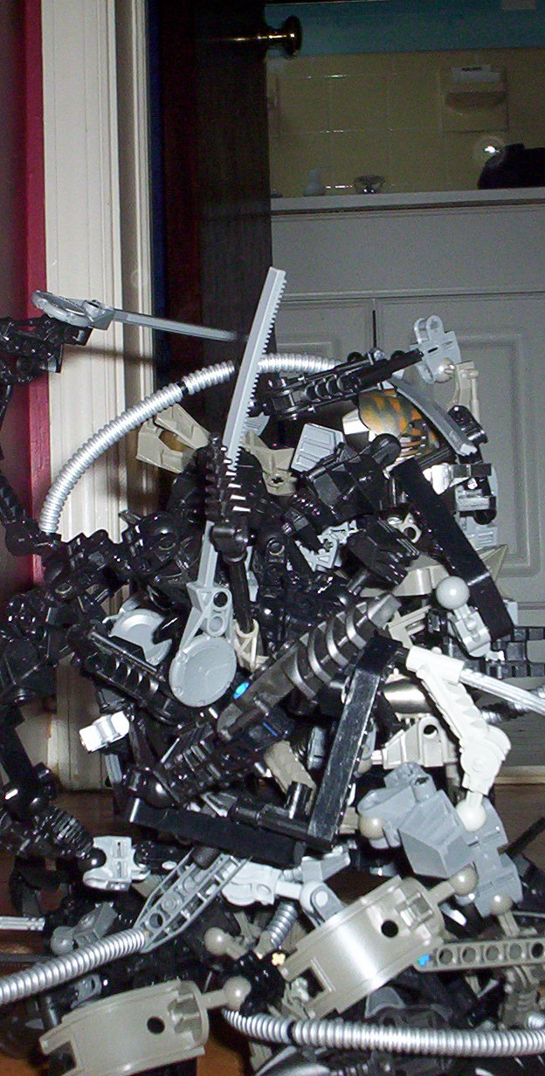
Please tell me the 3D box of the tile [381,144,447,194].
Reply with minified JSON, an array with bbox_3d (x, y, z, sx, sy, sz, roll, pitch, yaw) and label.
[{"bbox_3d":[0.278,-0.731,3.025,0.107,0.107,0.009,-2,-2,4],"label":"tile"}]

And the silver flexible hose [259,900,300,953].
[{"bbox_3d":[0.003,0.138,0.557,0.007,0.021,0.007,22,12,-4],"label":"silver flexible hose"}]

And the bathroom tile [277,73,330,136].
[{"bbox_3d":[0.063,-0.840,3.042,0.107,0.107,0.009,-2,-2,4],"label":"bathroom tile"}]

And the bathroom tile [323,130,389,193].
[{"bbox_3d":[0.170,-0.732,3.032,0.107,0.107,0.009,-2,-2,4],"label":"bathroom tile"}]

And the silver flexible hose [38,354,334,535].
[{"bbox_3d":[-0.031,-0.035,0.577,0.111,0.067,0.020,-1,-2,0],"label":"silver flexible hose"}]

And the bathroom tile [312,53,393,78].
[{"bbox_3d":[0.156,-0.915,3.039,0.153,0.047,0.010,-2,-2,4],"label":"bathroom tile"}]

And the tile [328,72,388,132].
[{"bbox_3d":[0.168,-0.841,3.035,0.107,0.107,0.009,-2,-2,4],"label":"tile"}]

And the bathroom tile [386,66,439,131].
[{"bbox_3d":[0.274,-0.842,3.029,0.107,0.107,0.009,-2,-2,4],"label":"bathroom tile"}]

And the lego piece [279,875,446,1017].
[{"bbox_3d":[0.028,0.122,0.468,0.047,0.024,0.020,-34,-6,-3],"label":"lego piece"}]

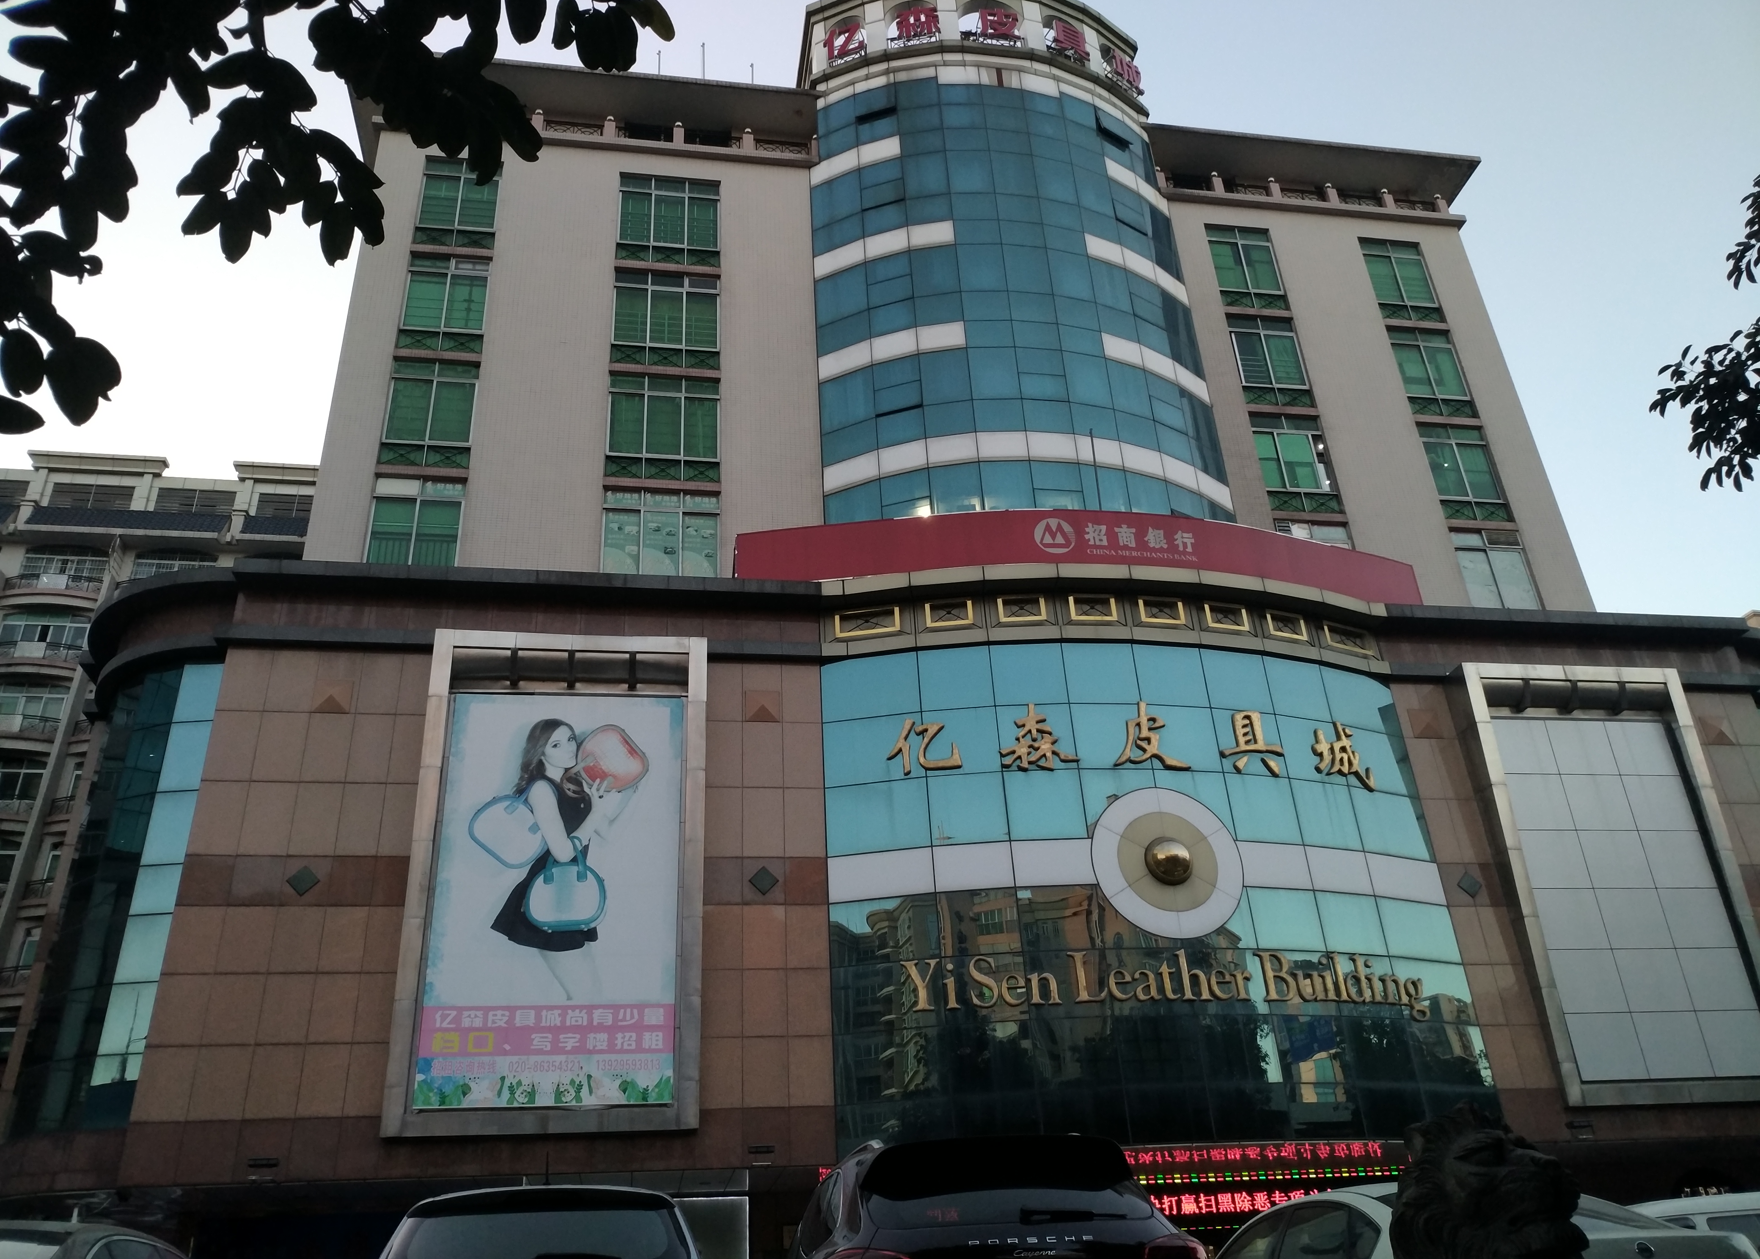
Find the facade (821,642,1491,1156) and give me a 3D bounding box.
[{"bbox_3d":[4.721,4.199,22.990,11.070,8.448,1.264,2,-29,-9],"label":"facade"}]

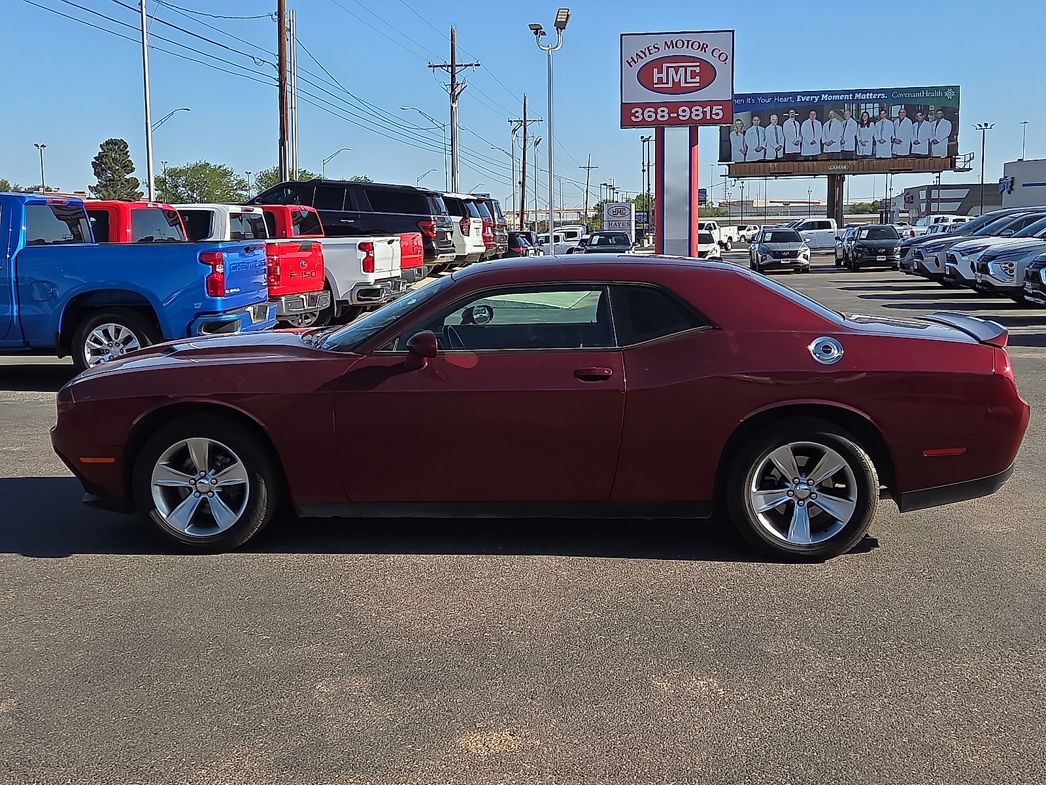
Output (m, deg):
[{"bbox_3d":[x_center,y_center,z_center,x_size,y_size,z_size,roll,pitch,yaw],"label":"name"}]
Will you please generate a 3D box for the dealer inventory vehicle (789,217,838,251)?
[{"bbox_3d":[16.953,-9.027,73.126,5.900,1.950,2.050,0,7,6],"label":"dealer inventory vehicle"}]

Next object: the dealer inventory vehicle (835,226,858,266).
[{"bbox_3d":[14.106,-6.144,53.704,1.850,1.600,4.500,1,8,13],"label":"dealer inventory vehicle"}]

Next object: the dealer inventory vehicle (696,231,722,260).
[{"bbox_3d":[7.004,-5.680,51.105,1.860,1.690,4.600,0,7,7],"label":"dealer inventory vehicle"}]

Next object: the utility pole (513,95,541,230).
[{"bbox_3d":[0.005,-15.402,90.202,2.450,11.300,0.400,2,7,7],"label":"utility pole"}]

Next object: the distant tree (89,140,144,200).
[{"bbox_3d":[-36.181,-17.418,113.657,4.800,10.600,4.700,-3,7,-17],"label":"distant tree"}]

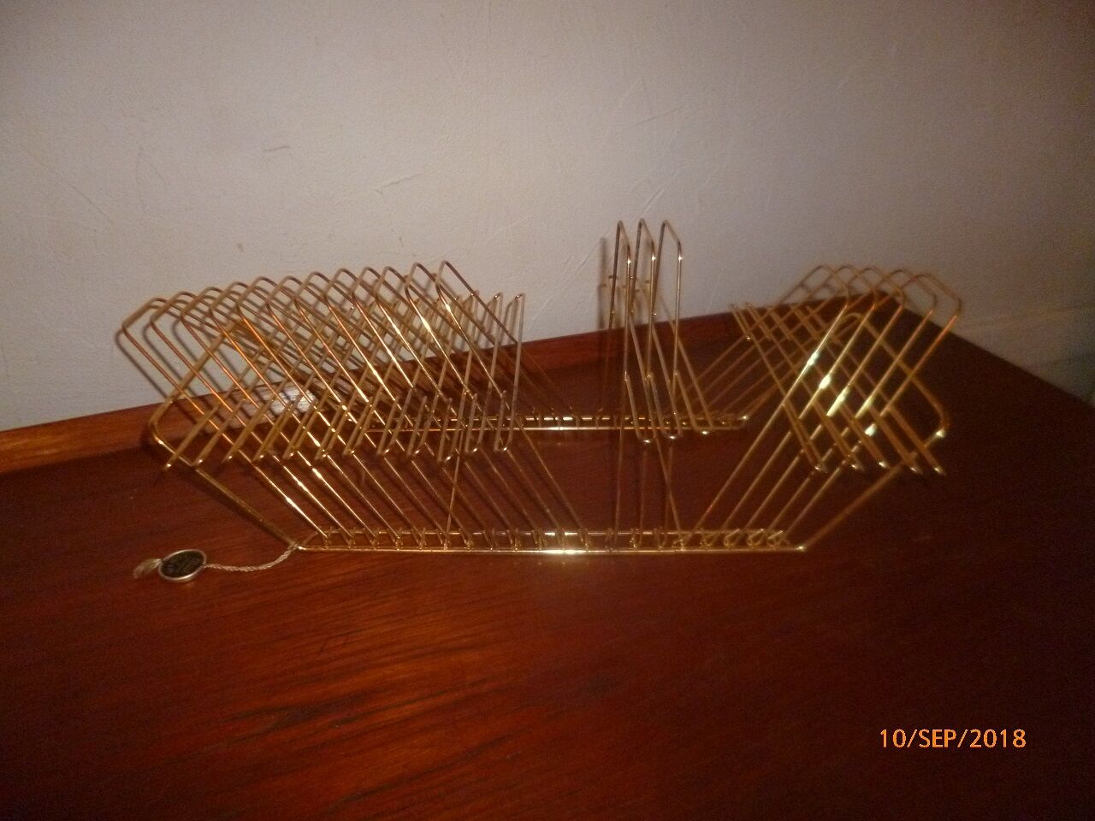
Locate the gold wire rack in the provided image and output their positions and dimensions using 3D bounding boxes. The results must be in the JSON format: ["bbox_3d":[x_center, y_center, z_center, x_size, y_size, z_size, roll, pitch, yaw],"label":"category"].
[{"bbox_3d":[-0.003,-0.027,0.403,0.412,0.143,0.195,0,28,-2],"label":"gold wire rack"}]

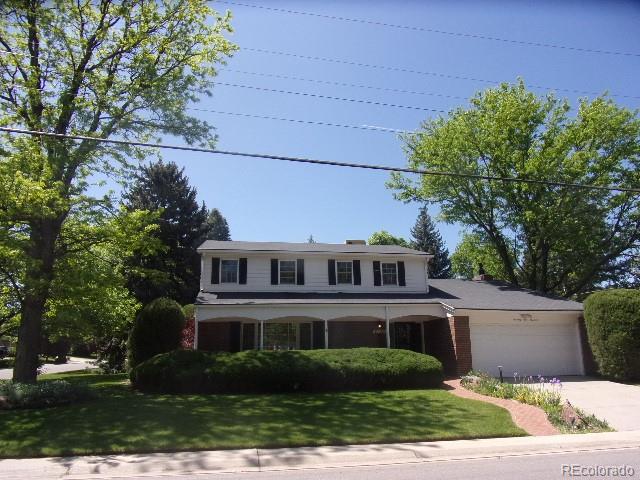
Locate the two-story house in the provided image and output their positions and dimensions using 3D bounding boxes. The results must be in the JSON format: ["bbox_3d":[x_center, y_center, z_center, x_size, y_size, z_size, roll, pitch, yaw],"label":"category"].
[{"bbox_3d":[2.949,3.216,22.470,17.000,6.360,10.800,1,-11,-9],"label":"two-story house"}]

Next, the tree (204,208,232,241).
[{"bbox_3d":[-8.253,3.029,34.128,4.200,11.230,4.200,1,-11,-9],"label":"tree"}]

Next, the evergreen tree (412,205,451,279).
[{"bbox_3d":[9.257,3.112,38.077,5.200,12.350,5.200,1,-11,-9],"label":"evergreen tree"}]

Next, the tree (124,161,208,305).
[{"bbox_3d":[-9.074,1.102,25.071,5.400,11.760,5.400,1,-11,-9],"label":"tree"}]

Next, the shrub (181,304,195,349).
[{"bbox_3d":[-5.386,4.106,17.509,1.100,3.090,1.100,1,-11,-9],"label":"shrub"}]

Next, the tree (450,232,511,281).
[{"bbox_3d":[13.956,4.235,37.626,6.000,9.930,6.000,1,-11,-9],"label":"tree"}]

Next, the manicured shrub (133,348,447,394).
[{"bbox_3d":[-0.867,4.562,15.503,10.700,1.330,1.900,1,-11,-9],"label":"manicured shrub"}]

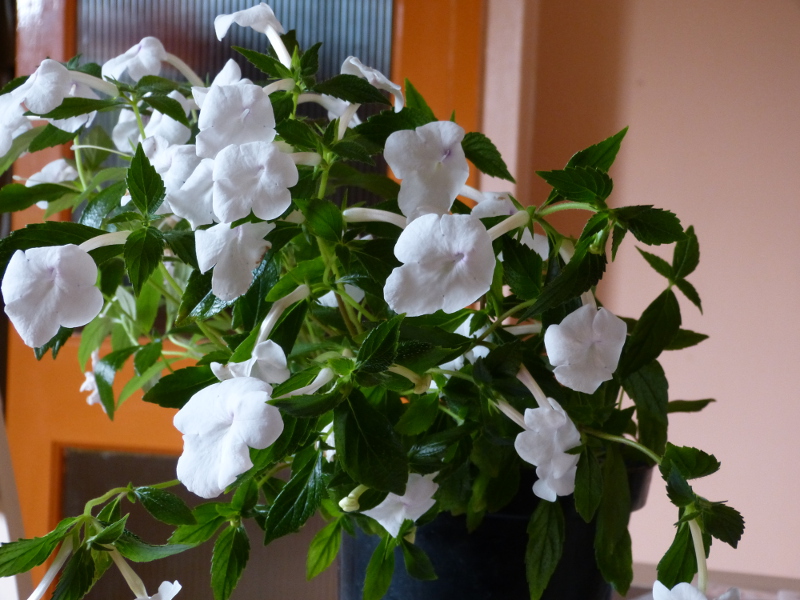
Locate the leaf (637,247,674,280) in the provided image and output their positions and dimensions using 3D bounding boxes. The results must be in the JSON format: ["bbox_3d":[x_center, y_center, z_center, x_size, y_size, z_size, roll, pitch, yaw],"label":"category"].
[{"bbox_3d":[0.138,-0.019,0.700,0.012,0.028,0.007,-44,7,37],"label":"leaf"}]

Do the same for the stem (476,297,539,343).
[{"bbox_3d":[0.050,0.009,0.600,0.036,0.004,0.004,-34,0,-8],"label":"stem"}]

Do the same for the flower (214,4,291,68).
[{"bbox_3d":[-0.080,-0.142,0.700,0.040,0.034,0.038,-20,-22,-9],"label":"flower"}]

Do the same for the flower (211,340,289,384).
[{"bbox_3d":[-0.074,0.032,0.640,0.038,0.020,0.030,9,-36,13],"label":"flower"}]

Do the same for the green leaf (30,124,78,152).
[{"bbox_3d":[-0.191,-0.089,0.715,0.030,0.008,0.016,-31,56,-19],"label":"green leaf"}]

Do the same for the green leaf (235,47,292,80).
[{"bbox_3d":[-0.065,-0.112,0.610,0.031,0.008,0.015,25,32,-19],"label":"green leaf"}]

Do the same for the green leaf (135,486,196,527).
[{"bbox_3d":[-0.110,0.098,0.609,0.036,0.008,0.018,27,47,11],"label":"green leaf"}]

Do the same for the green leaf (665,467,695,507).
[{"bbox_3d":[0.135,0.090,0.625,0.012,0.021,0.009,-24,0,8],"label":"green leaf"}]

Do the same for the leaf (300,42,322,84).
[{"bbox_3d":[-0.045,-0.121,0.660,0.011,0.021,0.008,17,0,-11],"label":"leaf"}]

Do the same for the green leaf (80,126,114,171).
[{"bbox_3d":[-0.185,-0.092,0.790,0.019,0.027,0.009,3,0,-5],"label":"green leaf"}]

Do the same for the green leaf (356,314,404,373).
[{"bbox_3d":[-0.009,0.021,0.610,0.011,0.036,0.020,22,23,-45],"label":"green leaf"}]

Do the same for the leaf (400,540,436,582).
[{"bbox_3d":[0.009,0.121,0.605,0.013,0.024,0.009,-41,0,-16],"label":"leaf"}]

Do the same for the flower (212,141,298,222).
[{"bbox_3d":[-0.075,-0.062,0.675,0.044,0.042,0.017,0,0,15],"label":"flower"}]

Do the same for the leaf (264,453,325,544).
[{"bbox_3d":[-0.051,0.096,0.627,0.022,0.051,0.010,33,-17,-5],"label":"leaf"}]

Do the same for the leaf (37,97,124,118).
[{"bbox_3d":[-0.159,-0.096,0.645,0.042,0.011,0.018,6,6,0],"label":"leaf"}]

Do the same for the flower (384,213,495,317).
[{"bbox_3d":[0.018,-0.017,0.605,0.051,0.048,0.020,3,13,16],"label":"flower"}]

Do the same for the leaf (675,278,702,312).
[{"bbox_3d":[0.153,-0.002,0.685,0.010,0.024,0.006,-16,-31,-35],"label":"leaf"}]

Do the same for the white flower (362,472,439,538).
[{"bbox_3d":[0.001,0.098,0.625,0.040,0.035,0.016,-4,14,7],"label":"white flower"}]

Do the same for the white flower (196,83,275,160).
[{"bbox_3d":[-0.086,-0.093,0.675,0.043,0.044,0.020,3,13,17],"label":"white flower"}]

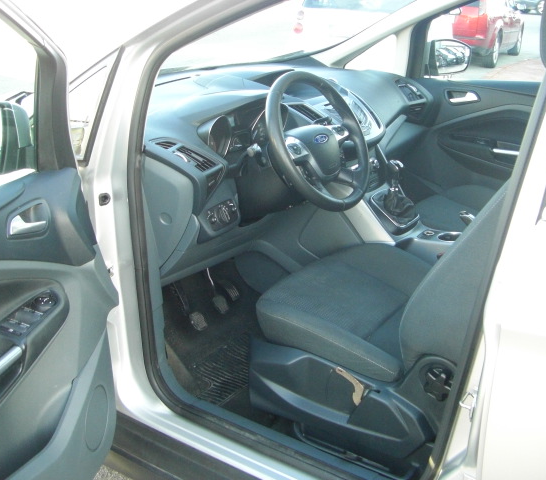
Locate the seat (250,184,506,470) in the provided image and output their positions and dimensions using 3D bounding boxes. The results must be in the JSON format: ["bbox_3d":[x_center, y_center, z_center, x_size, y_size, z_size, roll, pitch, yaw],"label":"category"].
[{"bbox_3d":[0.420,-0.039,1.623,0.820,1.120,0.540,14,25,34],"label":"seat"}]

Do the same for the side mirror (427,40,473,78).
[{"bbox_3d":[0.709,-0.737,2.842,0.220,0.155,0.110,-18,27,-38],"label":"side mirror"}]

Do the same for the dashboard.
[{"bbox_3d":[0.027,-0.325,2.316,0.580,0.480,1.420,14,25,34],"label":"dashboard"}]

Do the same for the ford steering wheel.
[{"bbox_3d":[0.107,-0.244,1.793,0.110,0.375,0.375,-21,3,41],"label":"ford steering wheel"}]

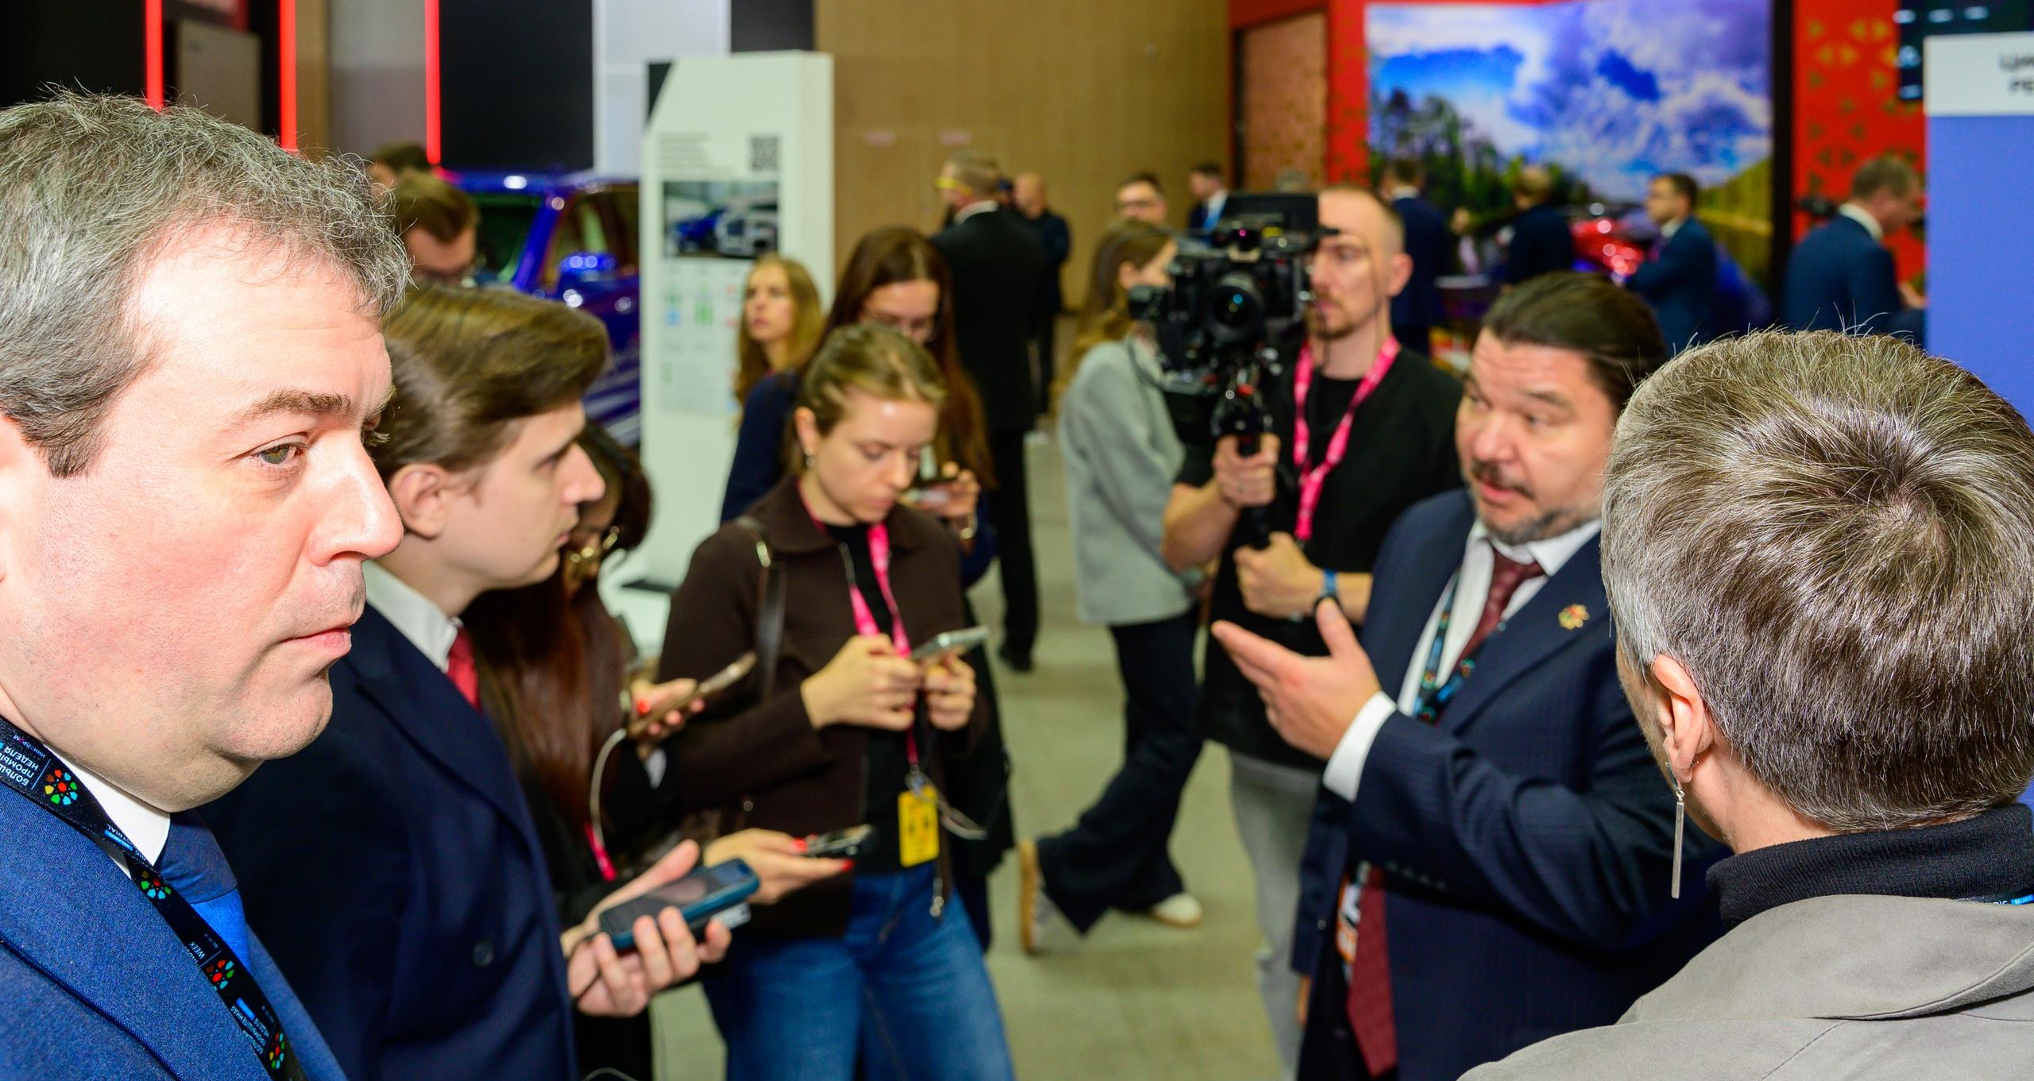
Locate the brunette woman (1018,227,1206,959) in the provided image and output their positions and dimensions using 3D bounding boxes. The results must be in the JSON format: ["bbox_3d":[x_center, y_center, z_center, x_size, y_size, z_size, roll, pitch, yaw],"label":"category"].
[{"bbox_3d":[0.225,0.100,3.600,0.470,1.660,0.440,-3,12,-16],"label":"brunette woman"}]

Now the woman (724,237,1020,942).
[{"bbox_3d":[-0.250,0.300,2.740,0.500,1.660,0.420,-4,12,-21],"label":"woman"}]

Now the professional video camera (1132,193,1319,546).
[{"bbox_3d":[0.285,-0.240,2.200,0.270,0.480,0.300,1,12,7],"label":"professional video camera"}]

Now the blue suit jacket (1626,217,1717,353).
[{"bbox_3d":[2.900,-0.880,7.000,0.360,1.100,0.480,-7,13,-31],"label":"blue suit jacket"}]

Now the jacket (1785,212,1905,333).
[{"bbox_3d":[2.670,-0.690,5.100,0.340,0.760,0.460,-10,15,-40],"label":"jacket"}]

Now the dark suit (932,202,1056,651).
[{"bbox_3d":[-0.095,-0.380,5.700,0.490,1.620,0.350,-5,13,-23],"label":"dark suit"}]

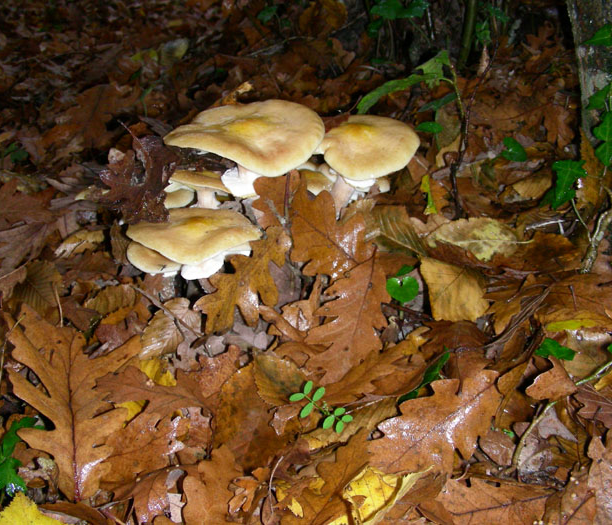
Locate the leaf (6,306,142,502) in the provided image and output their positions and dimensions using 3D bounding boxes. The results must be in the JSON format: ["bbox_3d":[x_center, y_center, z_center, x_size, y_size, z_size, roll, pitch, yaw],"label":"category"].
[{"bbox_3d":[-0.145,0.078,0.483,0.088,0.020,0.164,-9,43,-10],"label":"leaf"}]

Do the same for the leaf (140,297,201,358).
[{"bbox_3d":[-0.115,0.058,0.661,0.043,0.016,0.073,26,52,21],"label":"leaf"}]

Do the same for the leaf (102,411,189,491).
[{"bbox_3d":[-0.096,0.108,0.455,0.058,0.015,0.047,-12,38,-16],"label":"leaf"}]

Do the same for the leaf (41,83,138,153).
[{"bbox_3d":[-0.262,-0.177,0.936,0.112,0.025,0.113,2,57,-4],"label":"leaf"}]

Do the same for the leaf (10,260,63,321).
[{"bbox_3d":[-0.197,0.020,0.576,0.069,0.015,0.049,27,52,24],"label":"leaf"}]

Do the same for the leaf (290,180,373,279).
[{"bbox_3d":[0.009,-0.023,0.593,0.070,0.020,0.082,-42,71,-18],"label":"leaf"}]

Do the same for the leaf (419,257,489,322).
[{"bbox_3d":[0.124,0.025,0.685,0.078,0.018,0.061,34,64,26],"label":"leaf"}]

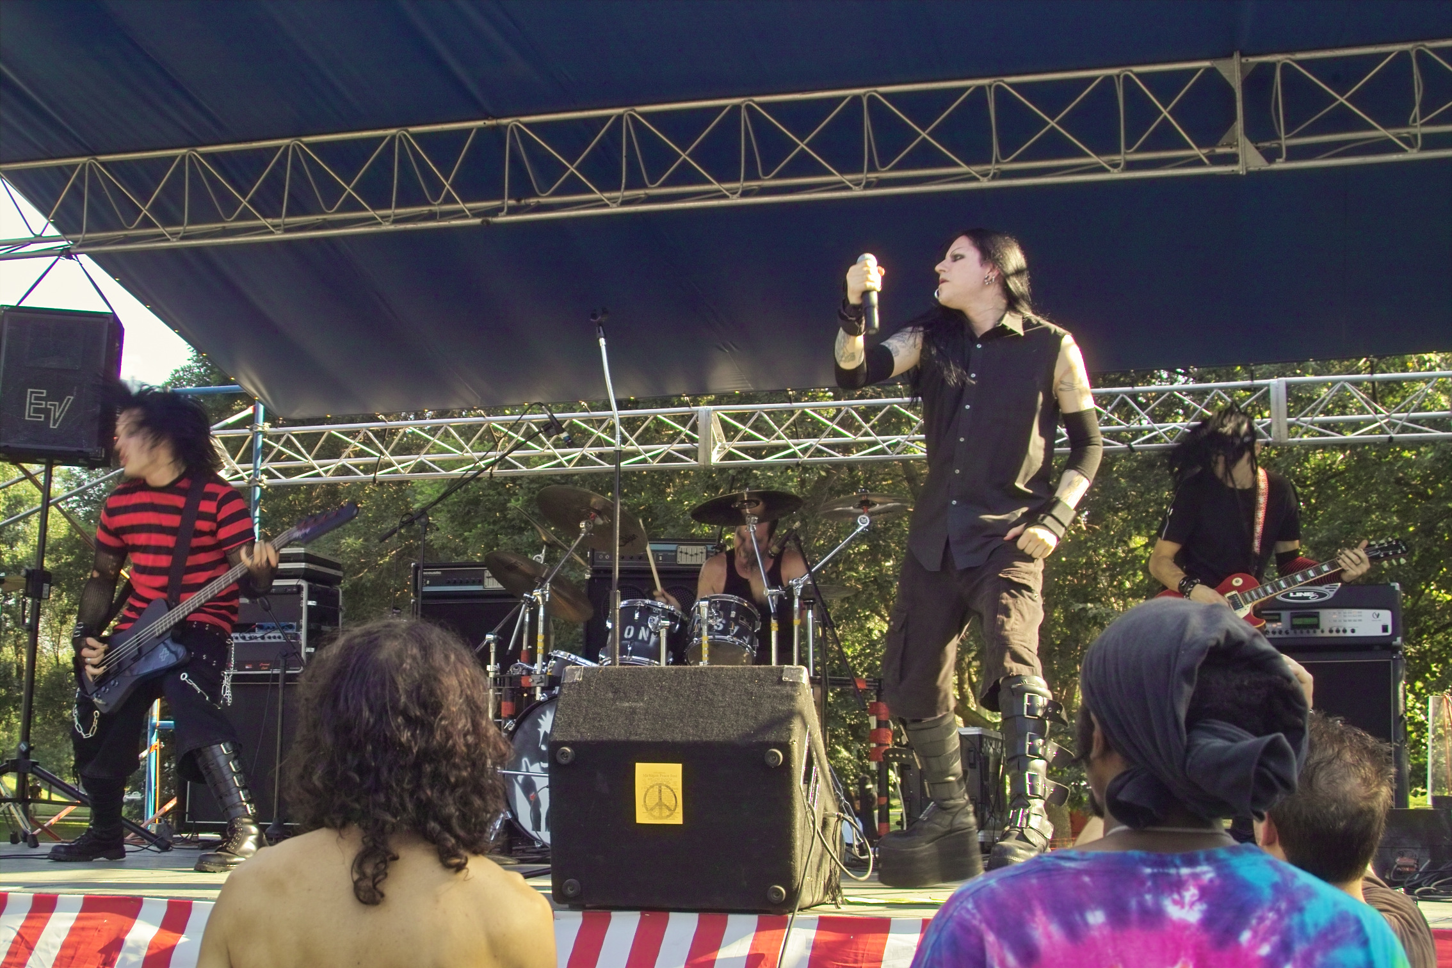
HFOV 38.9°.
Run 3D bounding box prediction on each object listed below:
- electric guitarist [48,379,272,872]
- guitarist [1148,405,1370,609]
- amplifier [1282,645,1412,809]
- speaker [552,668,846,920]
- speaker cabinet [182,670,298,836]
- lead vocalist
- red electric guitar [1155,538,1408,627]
[{"bbox_3d":[-1.894,0.474,6.989,0.740,1.613,0.620,0,-6,-1],"label":"electric guitarist"},{"bbox_3d":[1.873,0.502,7.337,0.740,1.588,0.550,-2,-6,14],"label":"guitarist"},{"bbox_3d":[2.433,1.068,8.565,0.750,0.725,0.360,-2,-7,16],"label":"amplifier"},{"bbox_3d":[-0.079,0.795,5.447,0.662,0.615,0.410,-3,-7,19],"label":"speaker"},{"bbox_3d":[-1.950,1.152,8.741,0.580,0.651,0.420,-1,-6,10],"label":"speaker cabinet"},{"bbox_3d":[0.702,0.197,6.207,0.720,1.960,0.550,-4,-7,32],"label":"lead vocalist"},{"bbox_3d":[1.945,0.368,7.240,1.000,0.330,0.080,-24,-16,20],"label":"red electric guitar"}]

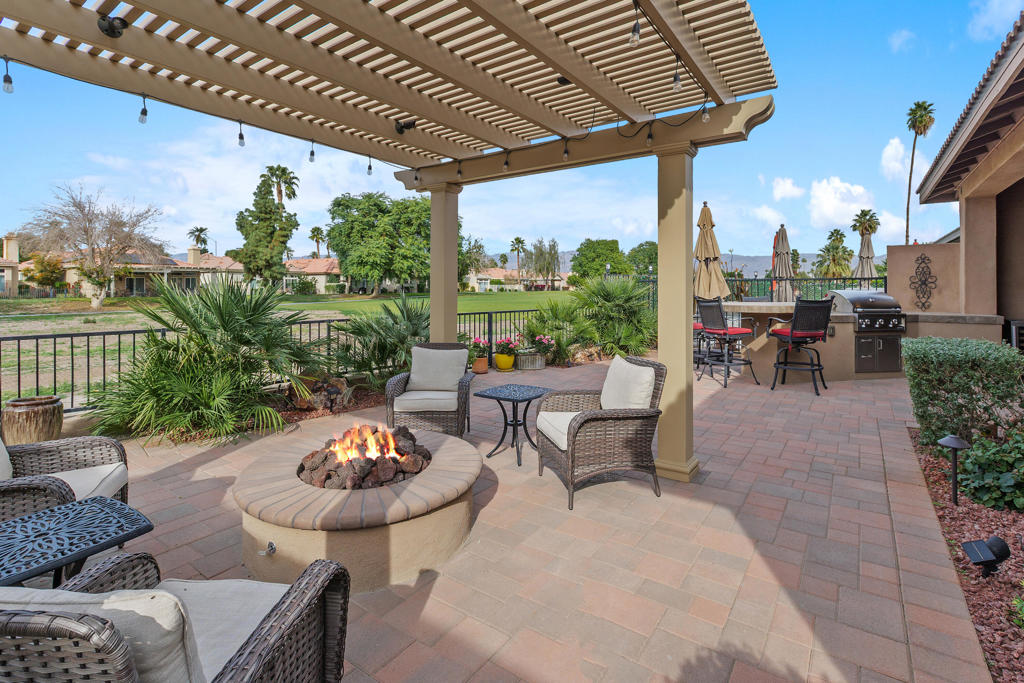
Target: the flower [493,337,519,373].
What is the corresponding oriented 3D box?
[{"bbox_3d":[-0.103,0.191,7.197,0.380,0.540,0.370,0,5,0],"label":"flower"}]

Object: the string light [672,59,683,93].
[{"bbox_3d":[0.873,-1.403,2.400,0.052,0.178,0.052,0,5,0],"label":"string light"}]

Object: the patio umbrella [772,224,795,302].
[{"bbox_3d":[5.680,-1.190,9.500,0.460,2.500,0.460,0,4,0],"label":"patio umbrella"}]

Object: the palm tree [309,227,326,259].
[{"bbox_3d":[-40.601,-17.535,95.000,3.600,13.000,3.600,0,5,0],"label":"palm tree"}]

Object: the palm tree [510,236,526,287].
[{"bbox_3d":[1.257,-14.889,88.000,3.000,10.600,3.000,0,4,0],"label":"palm tree"}]

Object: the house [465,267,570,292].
[{"bbox_3d":[1.184,-13.351,98.000,22.000,5.400,13.000,-1,5,-15],"label":"house"}]

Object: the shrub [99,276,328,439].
[{"bbox_3d":[-3.169,0.068,4.761,2.150,1.400,1.750,-3,6,-30],"label":"shrub"}]

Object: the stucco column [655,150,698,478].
[{"bbox_3d":[1.245,-0.239,3.420,0.260,2.440,0.260,3,5,37],"label":"stucco column"}]

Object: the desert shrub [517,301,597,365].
[{"bbox_3d":[0.750,-0.177,7.500,1.200,1.080,1.100,0,4,0],"label":"desert shrub"}]

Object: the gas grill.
[{"bbox_3d":[5.130,-0.193,6.650,0.820,1.170,0.620,-1,4,-8],"label":"gas grill"}]

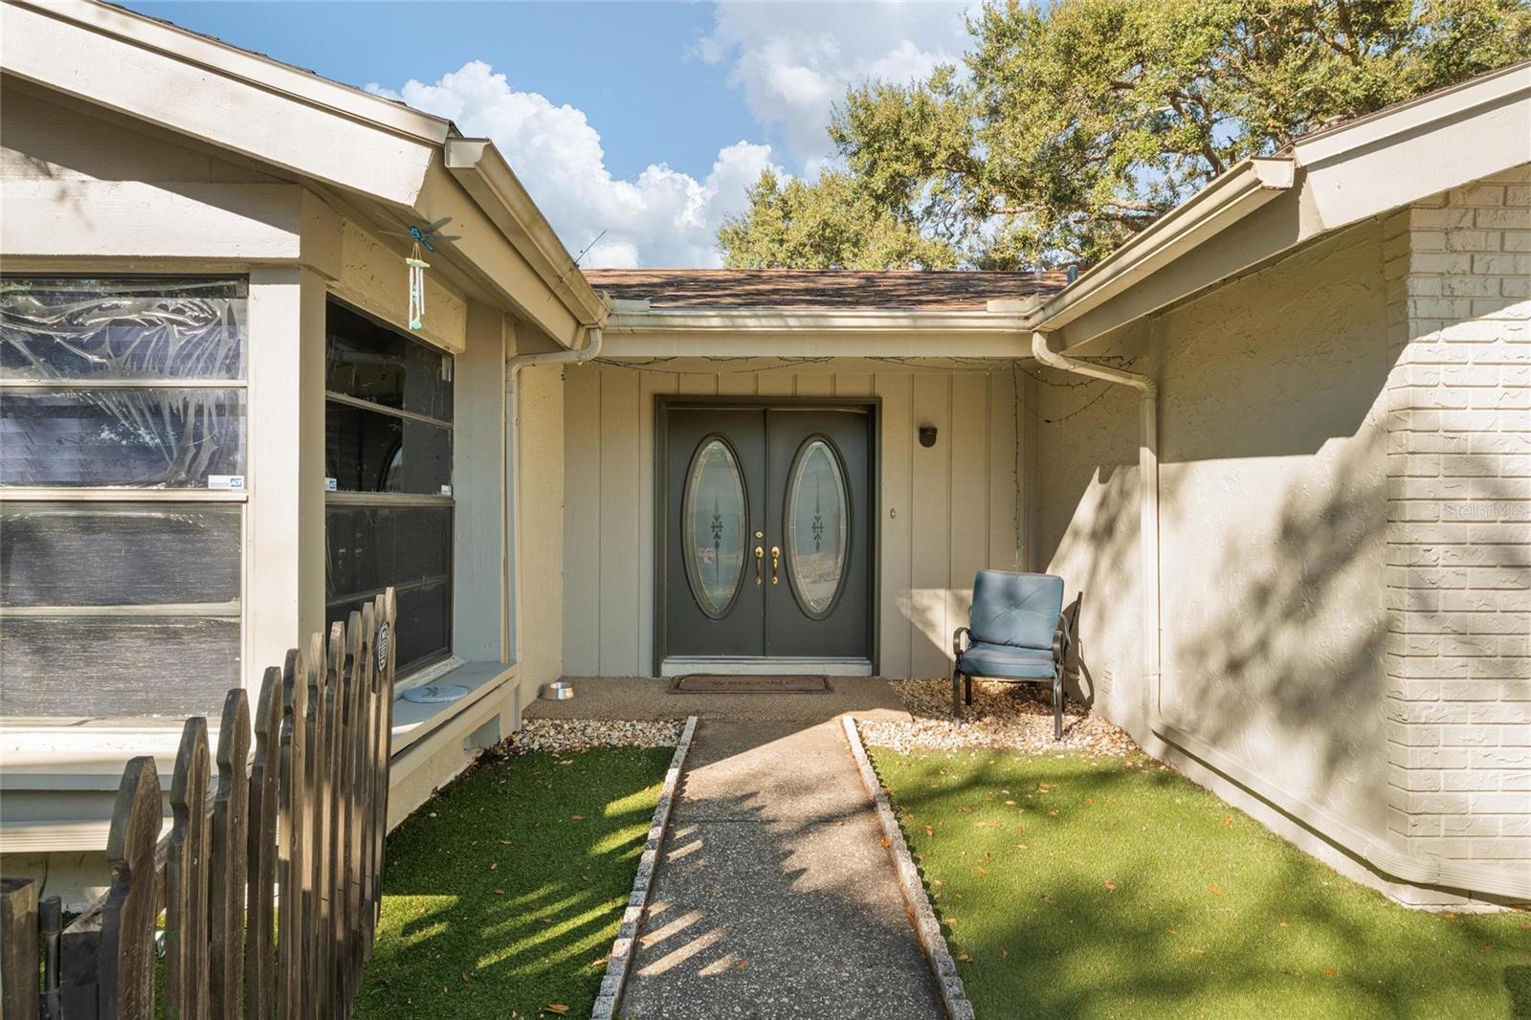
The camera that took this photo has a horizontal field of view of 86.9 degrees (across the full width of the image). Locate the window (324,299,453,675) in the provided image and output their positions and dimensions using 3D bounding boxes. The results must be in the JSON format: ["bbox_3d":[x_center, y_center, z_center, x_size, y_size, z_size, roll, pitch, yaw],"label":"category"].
[{"bbox_3d":[-2.075,-0.028,4.570,0.080,2.000,1.600,0,0,0],"label":"window"}]

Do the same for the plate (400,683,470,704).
[{"bbox_3d":[-1.790,0.985,4.390,0.360,0.030,0.360,0,0,0],"label":"plate"}]

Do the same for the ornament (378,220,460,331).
[{"bbox_3d":[-1.300,-0.865,3.030,0.300,0.380,0.250,0,0,-9],"label":"ornament"}]

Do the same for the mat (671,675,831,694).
[{"bbox_3d":[-0.110,1.315,6.130,1.190,0.020,0.550,0,0,0],"label":"mat"}]

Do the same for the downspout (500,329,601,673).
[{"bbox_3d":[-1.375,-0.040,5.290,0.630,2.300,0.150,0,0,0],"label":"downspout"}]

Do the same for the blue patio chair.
[{"bbox_3d":[1.600,0.905,5.270,0.630,0.930,0.720,0,0,22],"label":"blue patio chair"}]

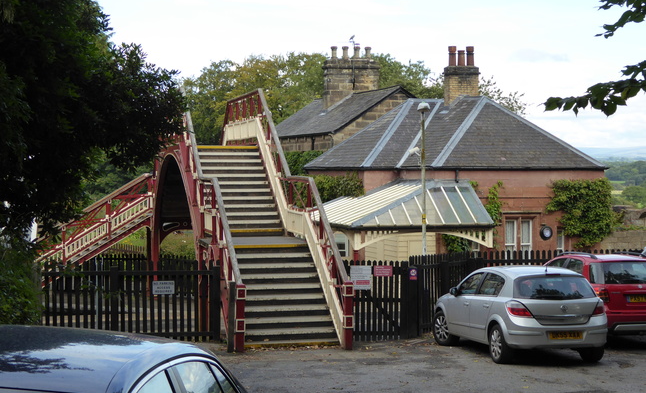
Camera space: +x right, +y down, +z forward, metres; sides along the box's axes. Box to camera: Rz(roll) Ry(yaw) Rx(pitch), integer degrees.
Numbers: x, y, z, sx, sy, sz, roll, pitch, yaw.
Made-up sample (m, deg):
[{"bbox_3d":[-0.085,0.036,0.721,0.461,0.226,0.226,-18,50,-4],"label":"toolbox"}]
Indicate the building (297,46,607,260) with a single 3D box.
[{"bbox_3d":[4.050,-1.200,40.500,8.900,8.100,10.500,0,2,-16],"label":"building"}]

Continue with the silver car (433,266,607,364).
[{"bbox_3d":[3.170,1.880,18.930,1.770,1.460,4.250,0,1,-12],"label":"silver car"}]

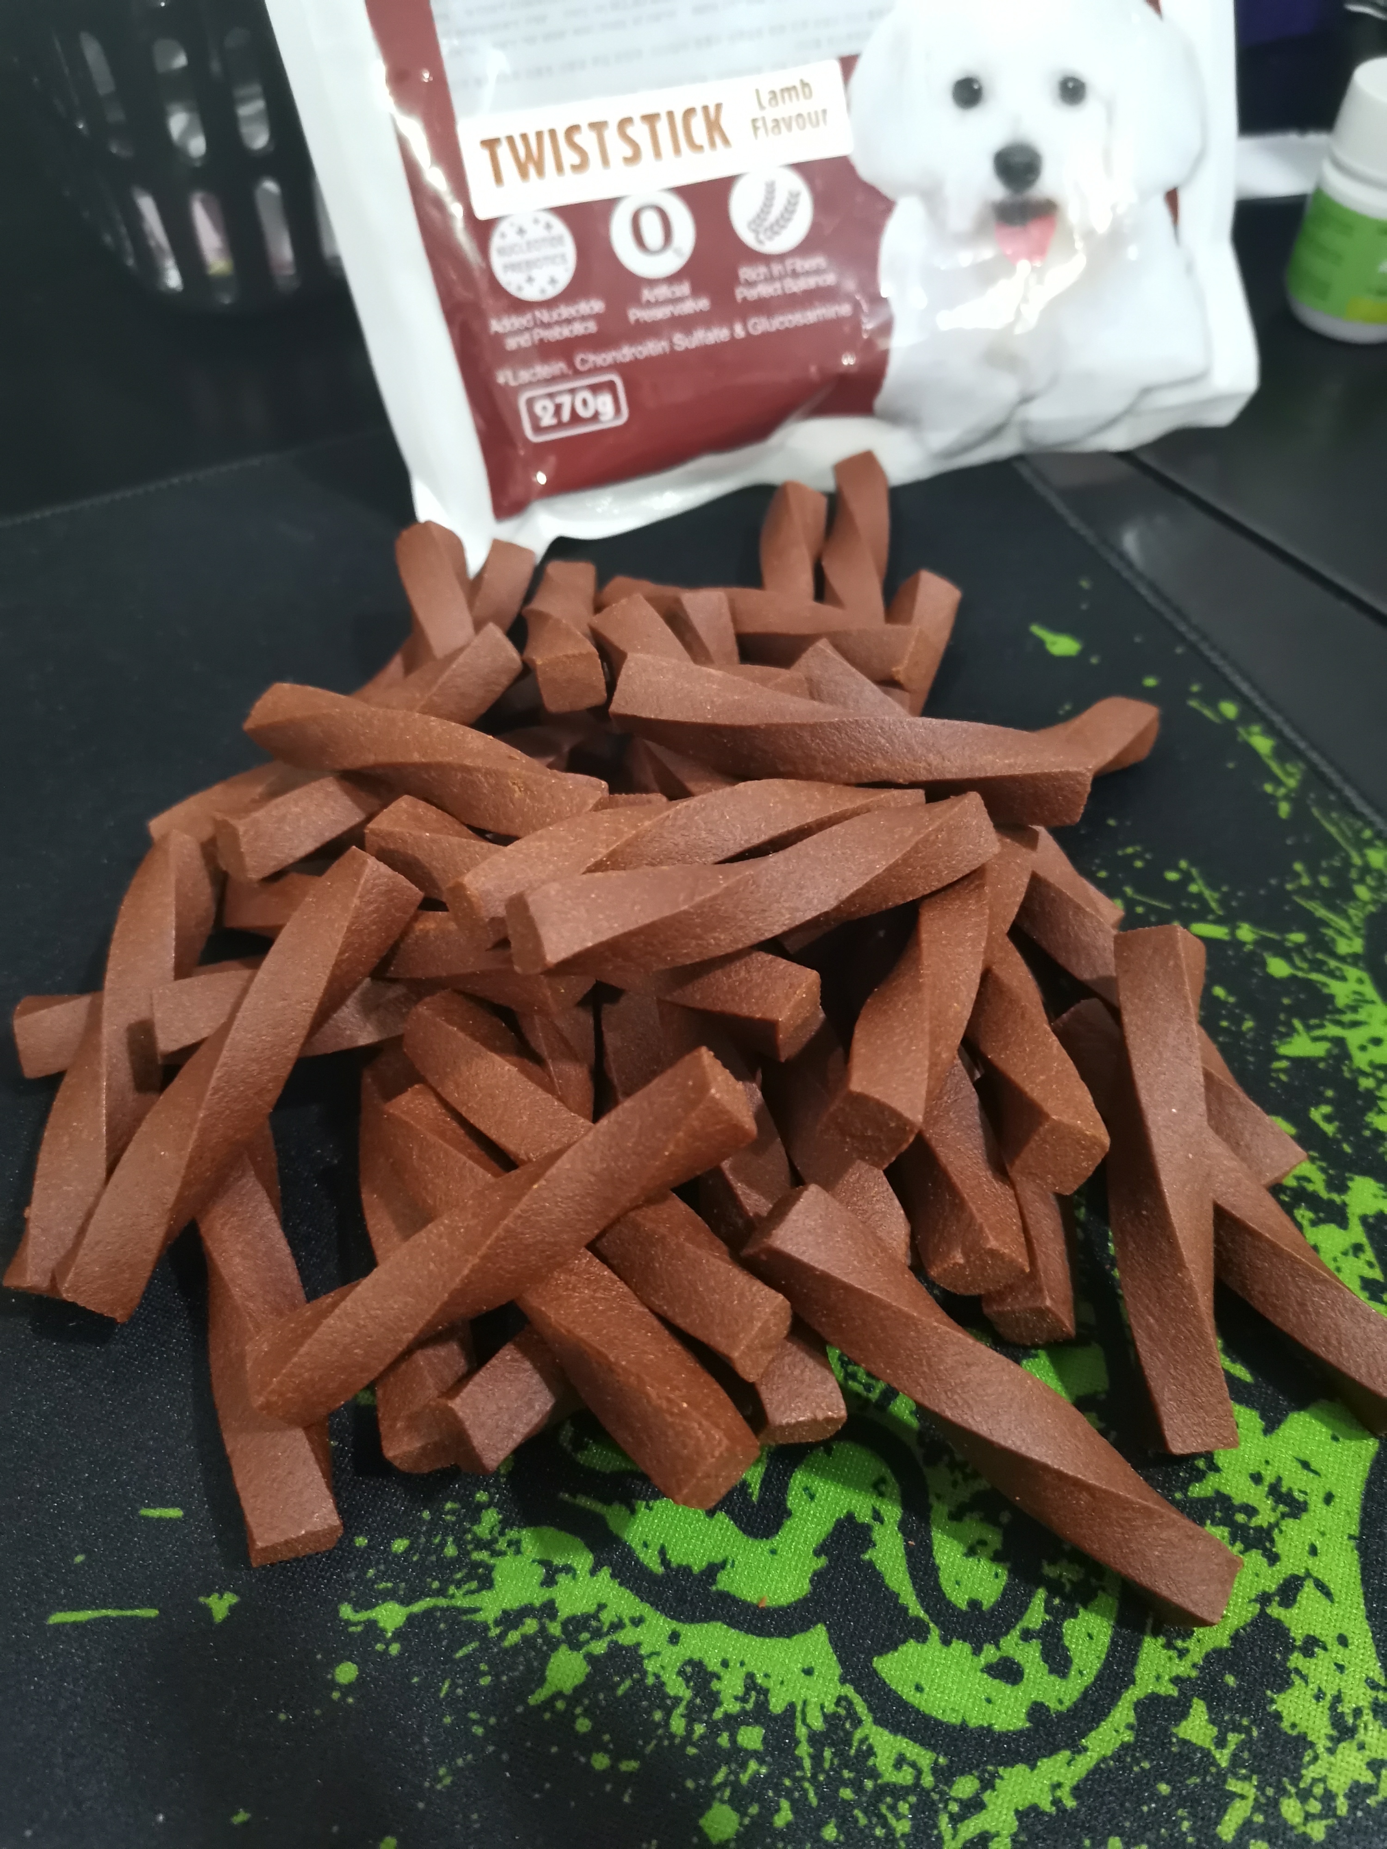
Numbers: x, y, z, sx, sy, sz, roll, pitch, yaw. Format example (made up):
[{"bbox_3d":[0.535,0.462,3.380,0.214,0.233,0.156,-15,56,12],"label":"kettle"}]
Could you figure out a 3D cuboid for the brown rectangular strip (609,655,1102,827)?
[{"bbox_3d":[0.026,-0.030,0.230,0.076,0.013,0.013,10,54,1],"label":"brown rectangular strip"}]

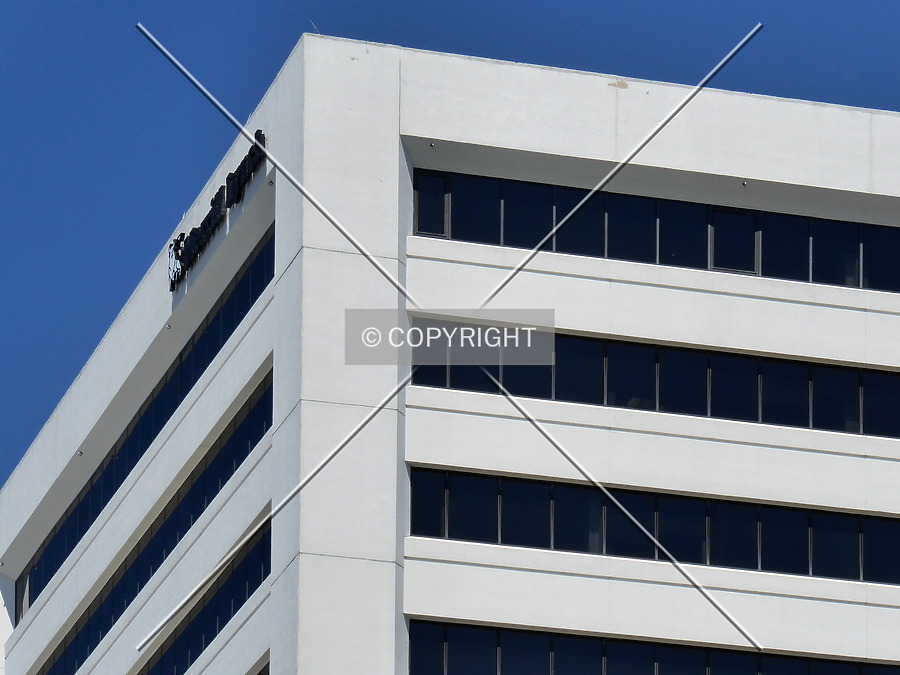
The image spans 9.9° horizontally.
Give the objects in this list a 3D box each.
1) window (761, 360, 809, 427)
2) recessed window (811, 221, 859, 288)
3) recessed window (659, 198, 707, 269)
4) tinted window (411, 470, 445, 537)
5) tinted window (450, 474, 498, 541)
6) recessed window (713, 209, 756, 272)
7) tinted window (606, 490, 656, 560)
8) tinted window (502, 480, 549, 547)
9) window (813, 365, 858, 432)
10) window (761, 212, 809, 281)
[{"bbox_3d":[8.872,1.485,137.936,1.285,1.676,0.120,6,-21,-15],"label":"window"},{"bbox_3d":[10.365,-2.286,139.817,1.241,1.770,0.120,6,-21,-15],"label":"recessed window"},{"bbox_3d":[6.074,-2.679,135.272,1.353,1.862,0.120,7,-22,-16],"label":"recessed window"},{"bbox_3d":[-0.552,4.274,133.909,0.910,1.768,0.120,6,-21,-15],"label":"tinted window"},{"bbox_3d":[0.609,4.414,134.225,1.298,1.677,0.120,6,-21,-15],"label":"tinted window"},{"bbox_3d":[7.421,-2.503,135.646,1.190,1.718,0.120,7,-22,-16],"label":"recessed window"},{"bbox_3d":[4.399,4.532,126.039,1.233,1.569,0.120,6,-21,-15],"label":"tinted window"},{"bbox_3d":[1.903,4.466,131.124,1.320,1.790,0.120,7,-22,-16],"label":"tinted window"},{"bbox_3d":[10.000,1.635,134.884,1.232,1.750,0.120,7,-22,-16],"label":"window"},{"bbox_3d":[8.750,-2.354,136.025,1.300,1.823,0.120,7,-22,-16],"label":"window"}]

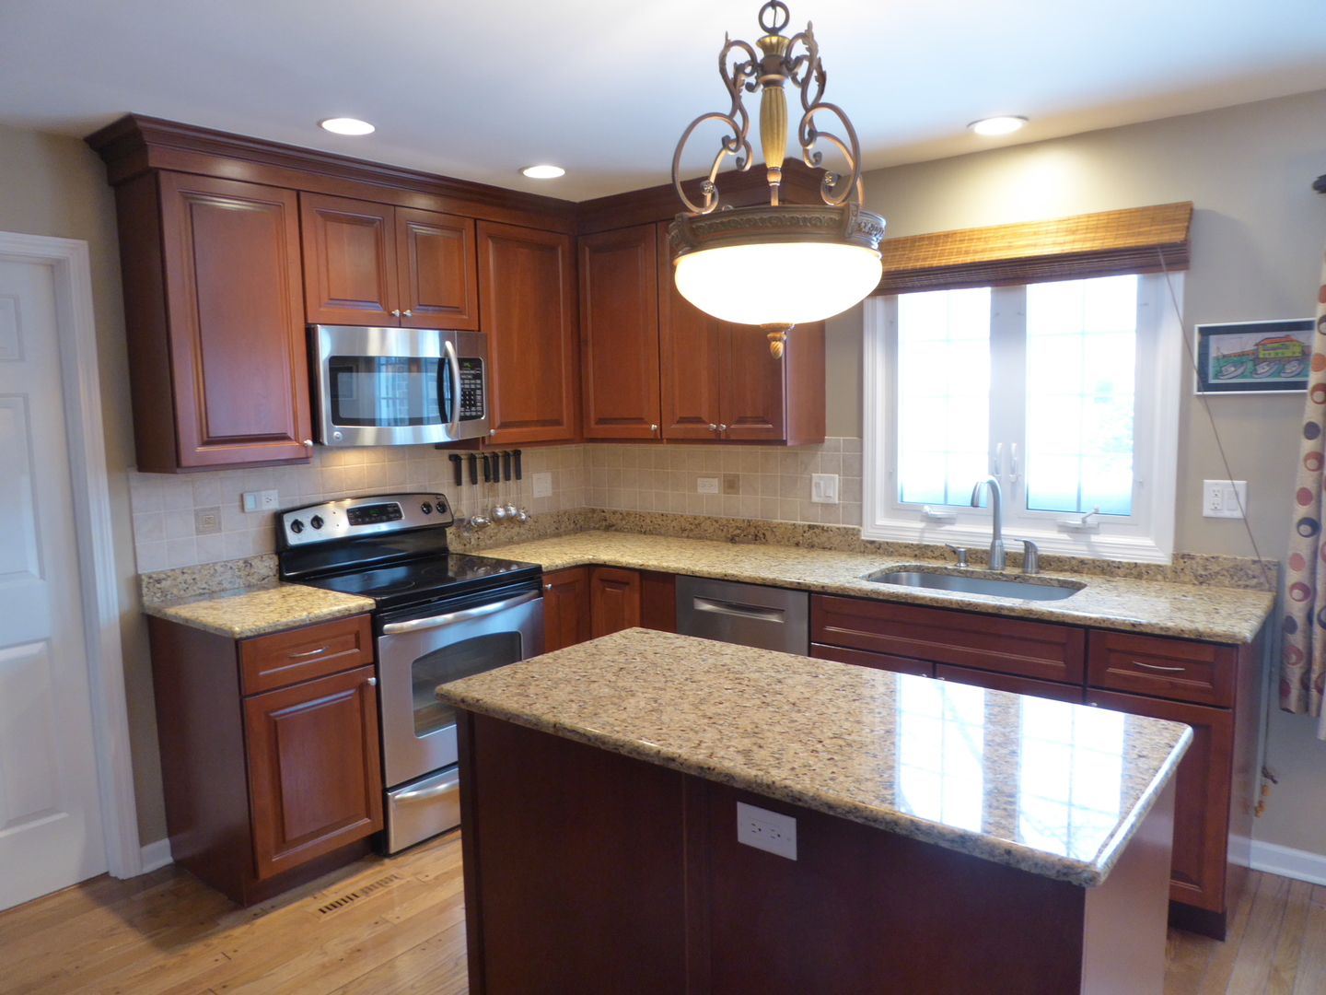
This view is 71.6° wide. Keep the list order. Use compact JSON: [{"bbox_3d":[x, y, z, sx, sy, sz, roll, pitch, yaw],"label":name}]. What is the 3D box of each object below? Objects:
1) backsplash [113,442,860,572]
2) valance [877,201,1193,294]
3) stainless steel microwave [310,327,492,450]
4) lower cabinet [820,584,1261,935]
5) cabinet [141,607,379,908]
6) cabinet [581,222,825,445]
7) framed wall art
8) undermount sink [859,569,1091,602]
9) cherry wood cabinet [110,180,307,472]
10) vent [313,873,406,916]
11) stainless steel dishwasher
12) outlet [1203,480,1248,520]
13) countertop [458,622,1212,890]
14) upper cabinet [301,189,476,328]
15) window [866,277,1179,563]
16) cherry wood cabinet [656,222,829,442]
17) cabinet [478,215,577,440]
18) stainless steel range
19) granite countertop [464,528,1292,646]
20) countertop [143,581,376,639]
[{"bbox_3d":[-0.483,0.011,3.432,1.586,0.368,2.175,3,8,39],"label":"backsplash"},{"bbox_3d":[1.193,-0.846,3.242,1.177,0.213,0.110,3,8,39],"label":"valance"},{"bbox_3d":[-1.087,-0.432,3.588,0.410,0.420,0.765,3,8,39],"label":"stainless steel microwave"},{"bbox_3d":[1.229,0.767,3.143,1.298,0.882,0.615,3,8,39],"label":"lower cabinet"},{"bbox_3d":[-1.340,0.822,3.141,0.610,0.883,0.453,3,8,39],"label":"cabinet"},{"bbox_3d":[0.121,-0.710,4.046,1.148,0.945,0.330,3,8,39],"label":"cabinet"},{"bbox_3d":[1.859,-0.437,2.865,0.353,0.220,0.022,3,8,39],"label":"framed wall art"},{"bbox_3d":[1.080,0.413,3.220,0.720,0.198,0.425,3,8,39],"label":"undermount sink"},{"bbox_3d":[-1.508,-0.579,3.119,0.330,0.955,0.459,3,8,39],"label":"cherry wood cabinet"},{"bbox_3d":[-0.976,1.275,2.958,0.070,0.010,0.295,3,8,39],"label":"vent"},{"bbox_3d":[0.474,0.720,3.682,0.600,0.863,0.600,3,8,39],"label":"stainless steel dishwasher"},{"bbox_3d":[1.788,0.005,2.926,0.116,0.116,0.009,3,8,39],"label":"outlet"},{"bbox_3d":[0.251,0.455,1.958,1.427,0.032,0.697,3,8,39],"label":"countertop"},{"bbox_3d":[-1.109,-0.870,3.532,0.320,0.445,0.755,3,8,39],"label":"upper cabinet"},{"bbox_3d":[1.256,-0.367,3.360,1.126,1.127,0.100,3,8,39],"label":"window"},{"bbox_3d":[0.326,-0.698,3.881,0.622,0.945,0.330,3,8,39],"label":"cherry wood cabinet"},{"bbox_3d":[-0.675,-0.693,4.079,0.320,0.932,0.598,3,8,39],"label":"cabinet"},{"bbox_3d":[-0.934,0.618,3.608,0.680,1.185,0.763,3,8,39],"label":"stainless steel range"},{"bbox_3d":[0.473,0.283,3.454,2.976,0.034,0.908,3,8,39],"label":"granite countertop"},{"bbox_3d":[-1.353,0.366,3.075,0.632,0.034,0.477,3,8,39],"label":"countertop"}]

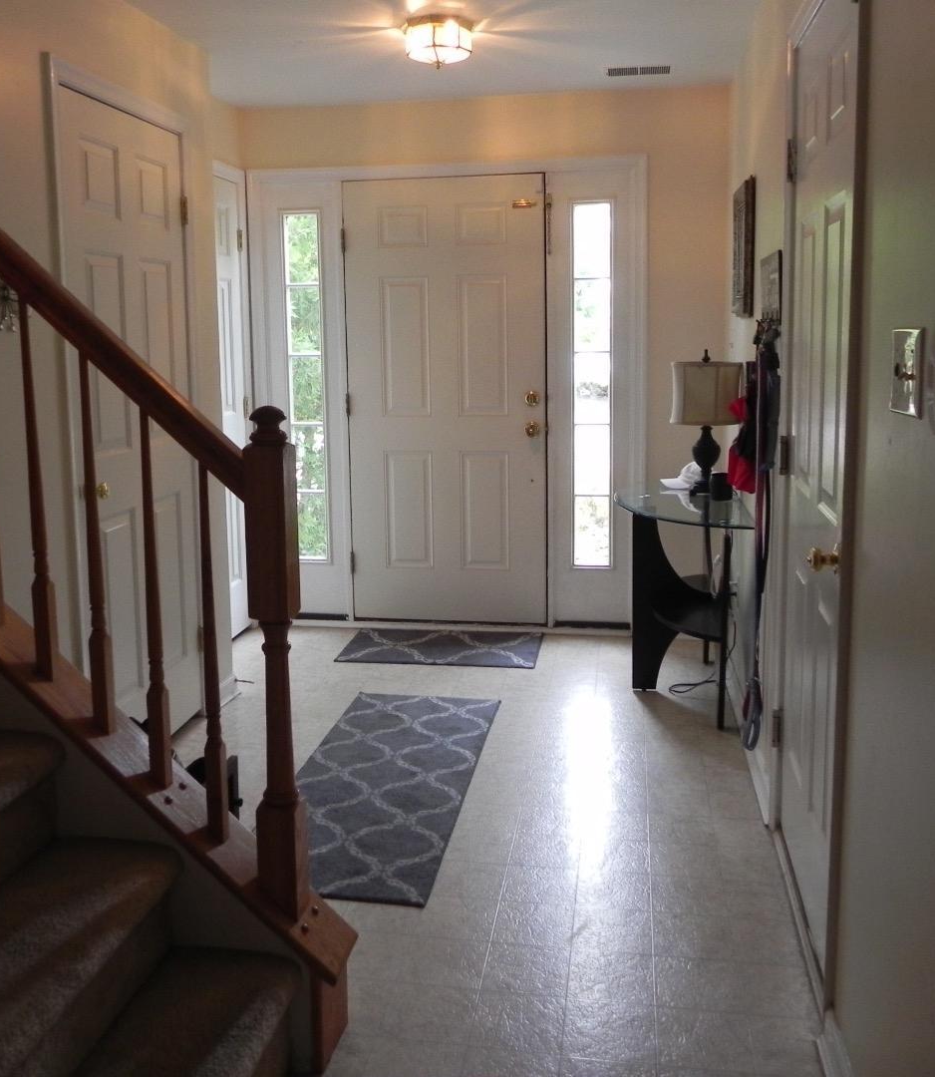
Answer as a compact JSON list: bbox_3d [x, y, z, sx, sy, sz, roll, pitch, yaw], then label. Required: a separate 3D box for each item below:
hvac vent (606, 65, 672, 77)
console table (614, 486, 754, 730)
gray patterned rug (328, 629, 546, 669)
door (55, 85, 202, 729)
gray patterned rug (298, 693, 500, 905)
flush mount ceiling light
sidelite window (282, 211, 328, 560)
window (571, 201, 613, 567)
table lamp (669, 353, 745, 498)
[{"bbox_3d":[0.685,-1.854,4.300,0.260,0.015,0.110,0,9,8],"label":"hvac vent"},{"bbox_3d":[0.752,0.219,3.937,0.435,0.711,1.250,0,9,8],"label":"console table"},{"bbox_3d":[-0.112,0.472,4.688,0.852,0.010,0.540,0,9,8],"label":"gray patterned rug"},{"bbox_3d":[-1.043,-0.314,3.385,0.040,1.980,0.790,0,9,8],"label":"door"},{"bbox_3d":[-0.261,0.750,3.401,0.553,0.010,1.556,1,10,8],"label":"gray patterned rug"},{"bbox_3d":[-0.085,-1.692,3.719,0.260,0.136,0.260,0,9,8],"label":"flush mount ceiling light"},{"bbox_3d":[-0.740,-0.682,4.976,0.167,1.582,0.050,0,9,8],"label":"sidelite window"},{"bbox_3d":[0.554,-0.664,4.786,0.183,1.603,0.050,0,9,8],"label":"window"},{"bbox_3d":[0.869,-0.410,3.929,0.264,0.525,0.264,0,9,8],"label":"table lamp"}]

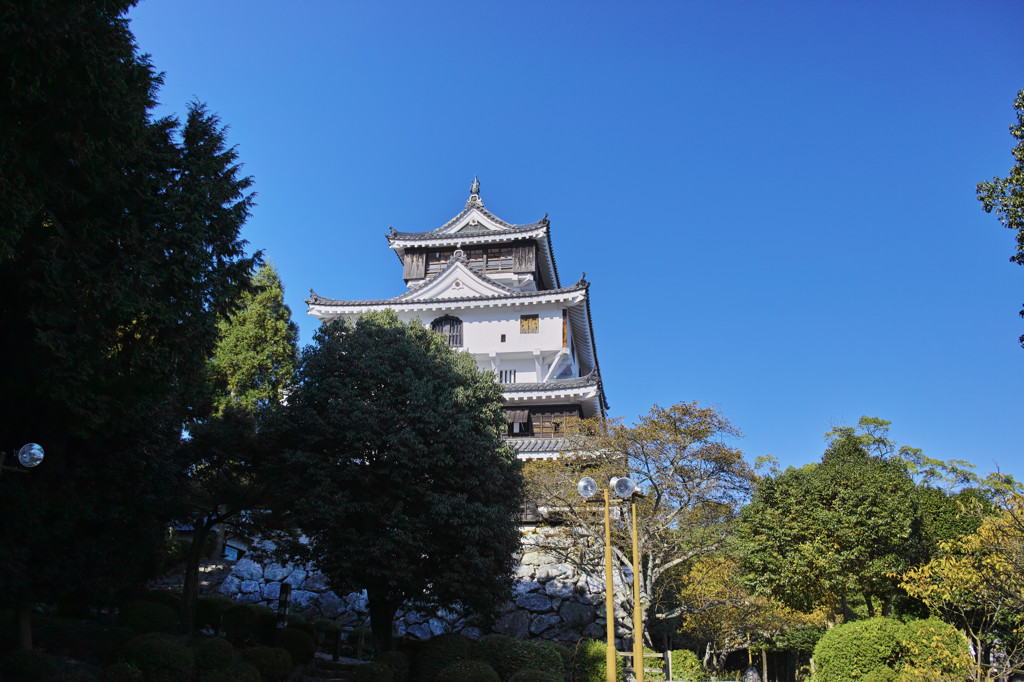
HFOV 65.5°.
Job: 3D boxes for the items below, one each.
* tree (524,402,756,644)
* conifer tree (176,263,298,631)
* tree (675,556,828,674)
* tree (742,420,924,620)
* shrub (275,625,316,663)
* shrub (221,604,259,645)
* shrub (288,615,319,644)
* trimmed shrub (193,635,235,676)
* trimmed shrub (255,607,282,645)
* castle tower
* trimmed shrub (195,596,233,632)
[{"bbox_3d":[4.041,5.741,25.026,7.297,7.863,6.800,0,-19,0],"label":"tree"},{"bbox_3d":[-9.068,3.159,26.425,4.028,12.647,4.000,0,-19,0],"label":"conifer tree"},{"bbox_3d":[6.379,7.308,21.301,4.068,2.987,3.800,0,-19,0],"label":"tree"},{"bbox_3d":[10.199,6.037,25.471,5.854,7.301,5.600,0,-19,0],"label":"tree"},{"bbox_3d":[-4.320,6.033,15.885,0.837,0.708,0.837,0,-19,0],"label":"shrub"},{"bbox_3d":[-5.914,6.217,17.406,0.830,0.864,0.830,0,-19,0],"label":"shrub"},{"bbox_3d":[-4.576,6.278,17.389,0.768,0.575,0.768,0,-19,0],"label":"shrub"},{"bbox_3d":[-5.752,6.058,15.342,0.809,0.753,0.809,0,-19,0],"label":"trimmed shrub"},{"bbox_3d":[-5.468,6.386,17.878,0.691,0.803,0.691,0,-19,0],"label":"trimmed shrub"},{"bbox_3d":[-1.621,1.251,49.203,17.200,20.500,19.500,-3,-20,8],"label":"castle tower"},{"bbox_3d":[-7.265,6.630,19.377,0.924,0.782,0.924,0,-19,0],"label":"trimmed shrub"}]

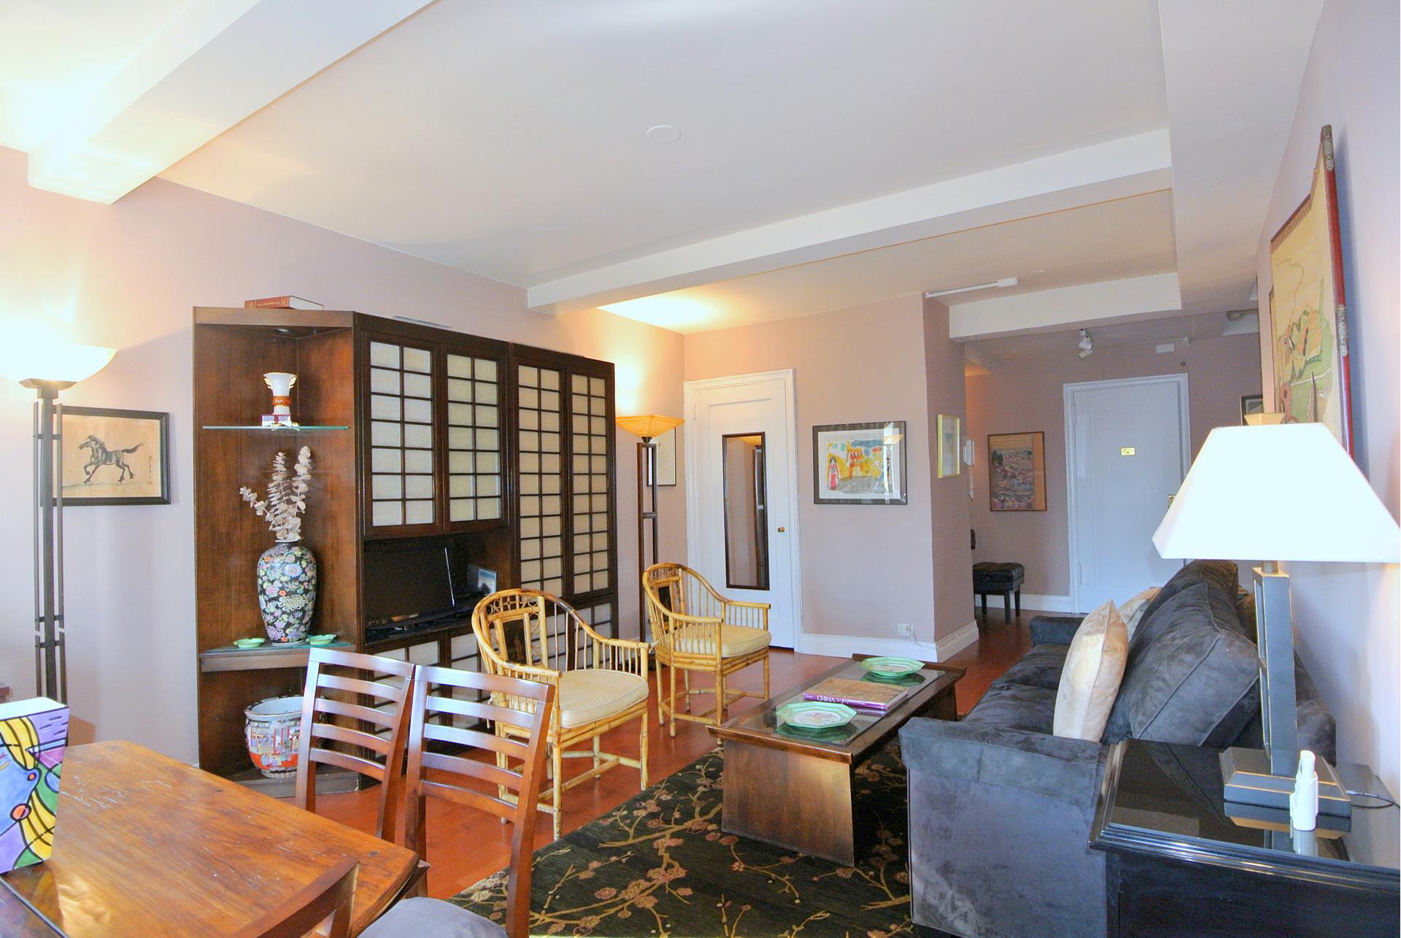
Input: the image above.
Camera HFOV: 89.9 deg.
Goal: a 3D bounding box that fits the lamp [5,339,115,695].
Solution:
[{"bbox_3d":[-2.141,0.497,2.300,0.352,1.801,0.352,-2,-1,35],"label":"lamp"}]

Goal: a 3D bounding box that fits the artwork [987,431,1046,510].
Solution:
[{"bbox_3d":[3.108,0.031,6.894,0.511,0.764,0.029,-2,-1,35],"label":"artwork"}]

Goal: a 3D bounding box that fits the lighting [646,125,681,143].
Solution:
[{"bbox_3d":[-0.137,-1.245,2.614,0.127,0.024,0.127,-1,-1,0],"label":"lighting"}]

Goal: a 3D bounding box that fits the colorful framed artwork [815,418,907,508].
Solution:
[{"bbox_3d":[1.161,-0.035,5.160,0.701,0.594,0.025,-3,-2,33],"label":"colorful framed artwork"}]

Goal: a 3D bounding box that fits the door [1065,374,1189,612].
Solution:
[{"bbox_3d":[3.875,0.268,6.364,0.963,2.167,0.092,-2,-1,35],"label":"door"}]

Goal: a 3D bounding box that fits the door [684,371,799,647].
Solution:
[{"bbox_3d":[0.298,0.331,5.677,1.049,2.162,0.092,-2,-1,35],"label":"door"}]

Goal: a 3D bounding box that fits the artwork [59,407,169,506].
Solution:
[{"bbox_3d":[-2.229,-0.044,2.651,0.025,0.366,0.389,-3,-2,33],"label":"artwork"}]

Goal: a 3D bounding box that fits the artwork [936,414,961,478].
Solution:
[{"bbox_3d":[1.914,-0.166,5.375,0.028,0.471,0.607,-3,-2,33],"label":"artwork"}]

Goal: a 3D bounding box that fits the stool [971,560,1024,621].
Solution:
[{"bbox_3d":[2.660,1.109,6.314,0.399,0.497,0.595,-3,-2,33],"label":"stool"}]

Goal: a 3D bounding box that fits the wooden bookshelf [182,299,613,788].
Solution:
[{"bbox_3d":[-1.305,0.365,3.700,0.409,2.078,2.201,-3,-2,33],"label":"wooden bookshelf"}]

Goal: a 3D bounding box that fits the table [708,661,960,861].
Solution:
[{"bbox_3d":[0.637,1.123,2.926,0.565,0.385,1.286,-3,-2,36],"label":"table"}]

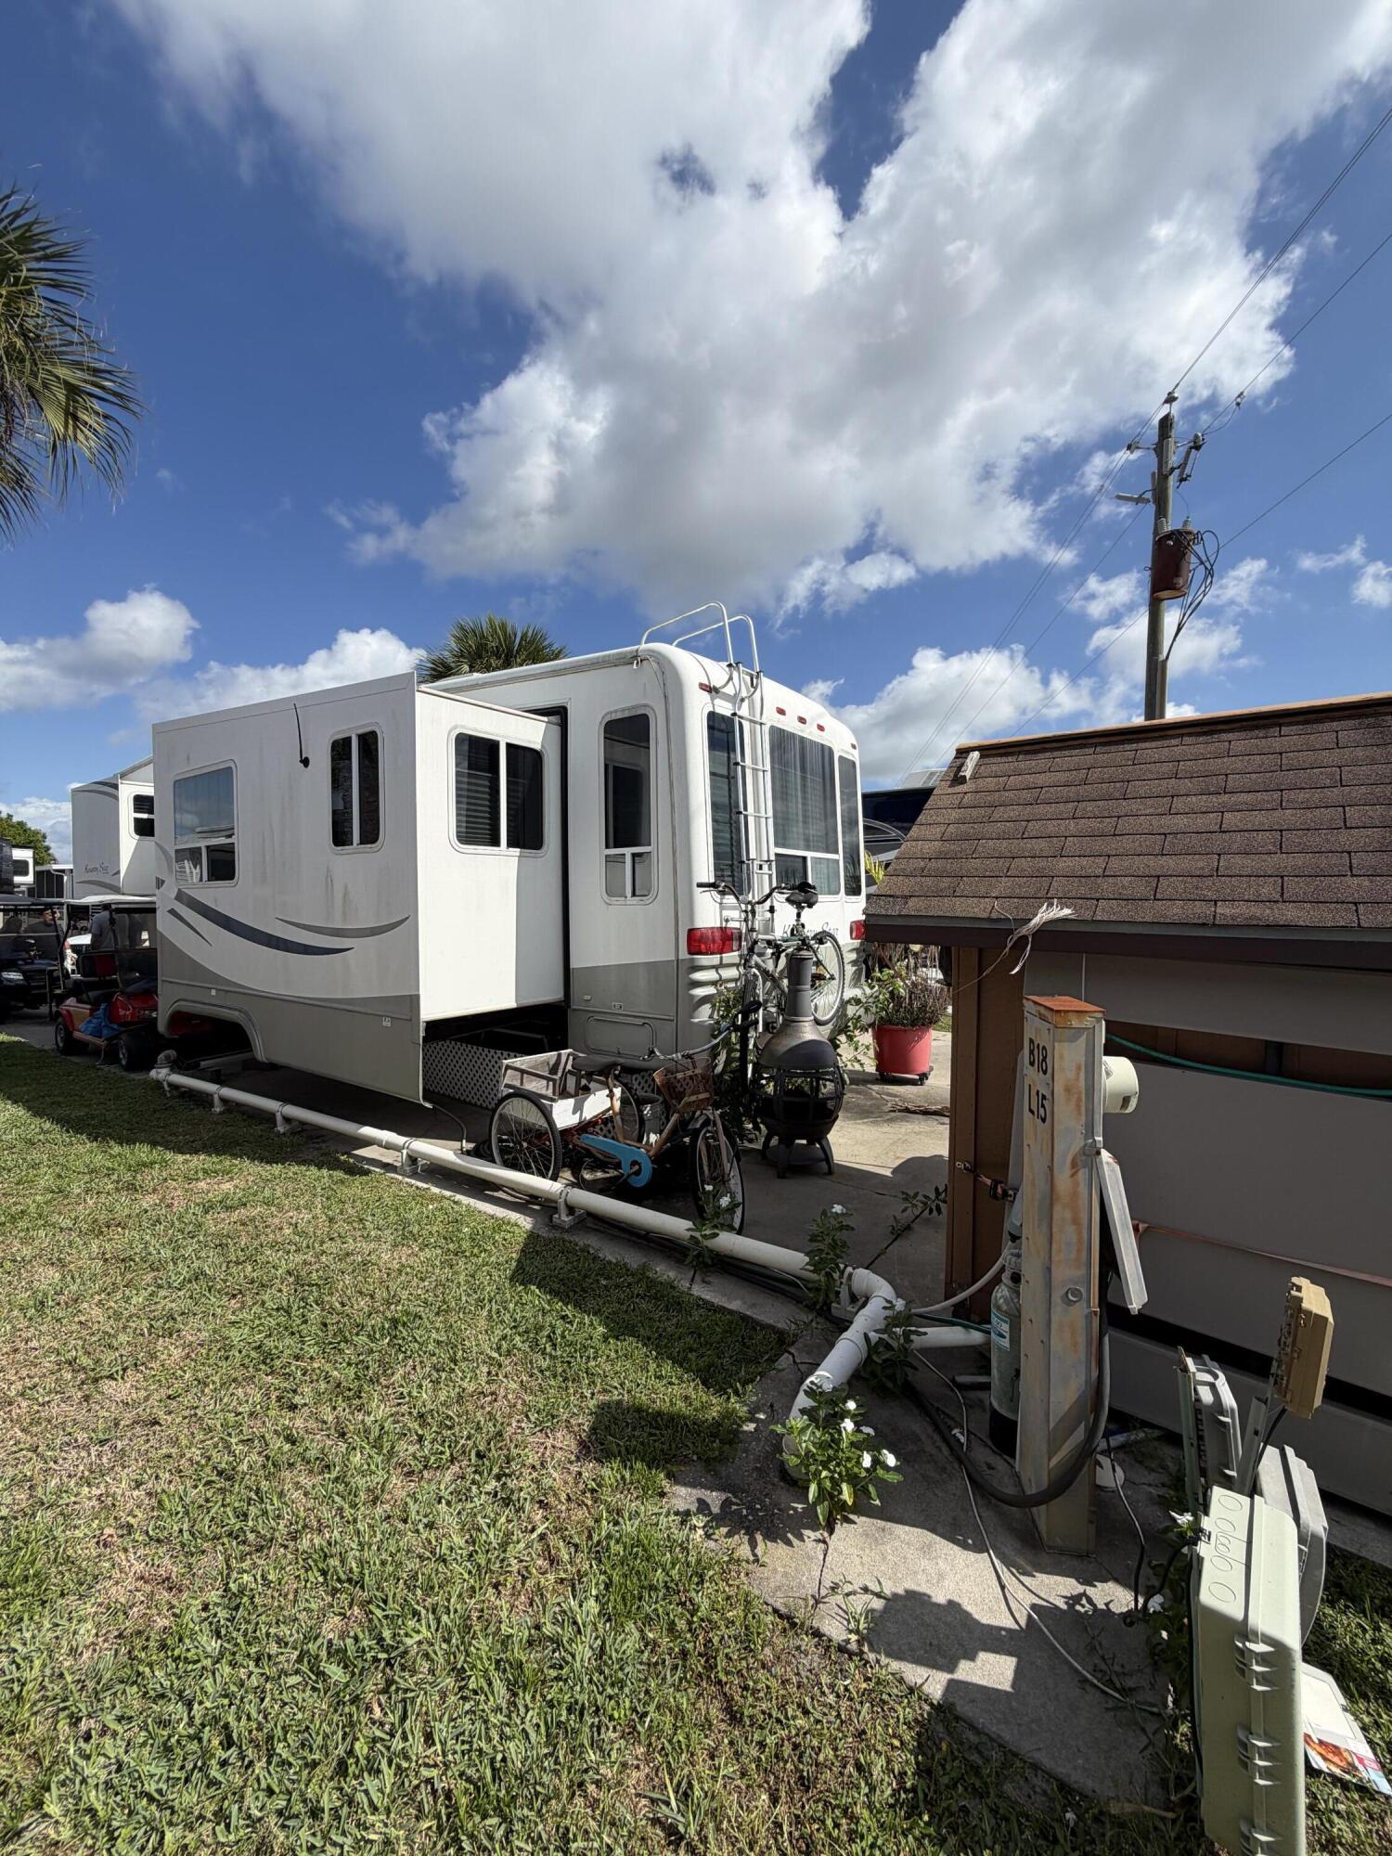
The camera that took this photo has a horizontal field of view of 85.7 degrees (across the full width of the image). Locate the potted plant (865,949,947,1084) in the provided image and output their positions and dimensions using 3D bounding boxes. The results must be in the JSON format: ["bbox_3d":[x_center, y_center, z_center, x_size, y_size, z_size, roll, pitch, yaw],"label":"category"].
[{"bbox_3d":[2.000,0.815,7.156,0.740,1.180,0.740,1,3,16],"label":"potted plant"}]

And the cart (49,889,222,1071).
[{"bbox_3d":[-6.066,0.481,8.415,2.400,1.800,1.200,3,4,34],"label":"cart"}]

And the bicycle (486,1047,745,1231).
[{"bbox_3d":[-0.267,1.054,4.155,1.750,0.960,0.770,3,4,35],"label":"bicycle"}]

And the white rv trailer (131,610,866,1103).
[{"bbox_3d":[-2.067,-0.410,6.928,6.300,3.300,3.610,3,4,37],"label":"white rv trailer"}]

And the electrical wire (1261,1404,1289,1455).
[{"bbox_3d":[1.079,0.936,1.400,0.050,0.090,0.040,1,3,0],"label":"electrical wire"}]

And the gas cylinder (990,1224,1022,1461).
[{"bbox_3d":[1.037,1.300,2.386,0.180,0.680,0.180,2,3,24],"label":"gas cylinder"}]

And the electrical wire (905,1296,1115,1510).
[{"bbox_3d":[0.840,1.332,2.318,0.354,0.620,0.735,-1,4,-33],"label":"electrical wire"}]

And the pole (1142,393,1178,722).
[{"bbox_3d":[6.160,-2.865,10.101,0.260,8.318,0.260,2,3,31],"label":"pole"}]

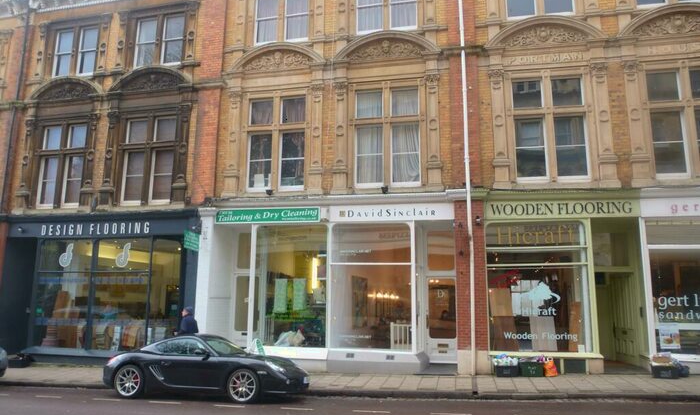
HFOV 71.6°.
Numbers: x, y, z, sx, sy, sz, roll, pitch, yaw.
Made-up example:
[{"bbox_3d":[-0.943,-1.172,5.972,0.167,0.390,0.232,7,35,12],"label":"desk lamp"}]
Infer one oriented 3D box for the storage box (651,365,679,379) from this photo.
[{"bbox_3d":[6.600,3.440,10.250,0.510,0.270,0.370,-4,-11,24],"label":"storage box"}]

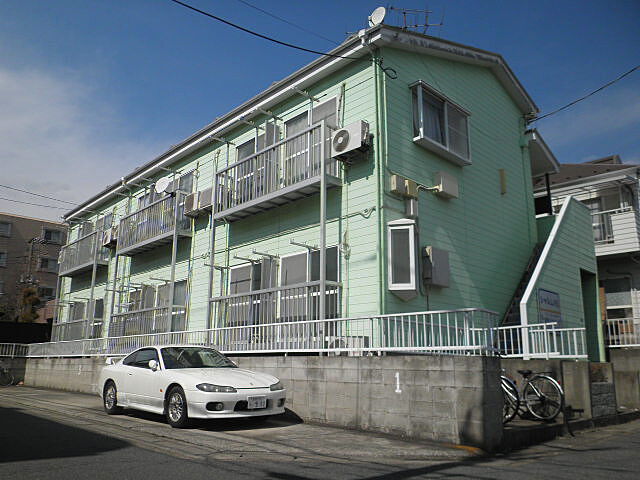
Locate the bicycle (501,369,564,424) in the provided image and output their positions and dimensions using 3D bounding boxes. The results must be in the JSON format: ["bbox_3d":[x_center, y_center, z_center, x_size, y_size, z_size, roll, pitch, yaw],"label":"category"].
[{"bbox_3d":[3.177,2.381,7.952,0.560,1.050,1.750,9,-17,-34],"label":"bicycle"}]

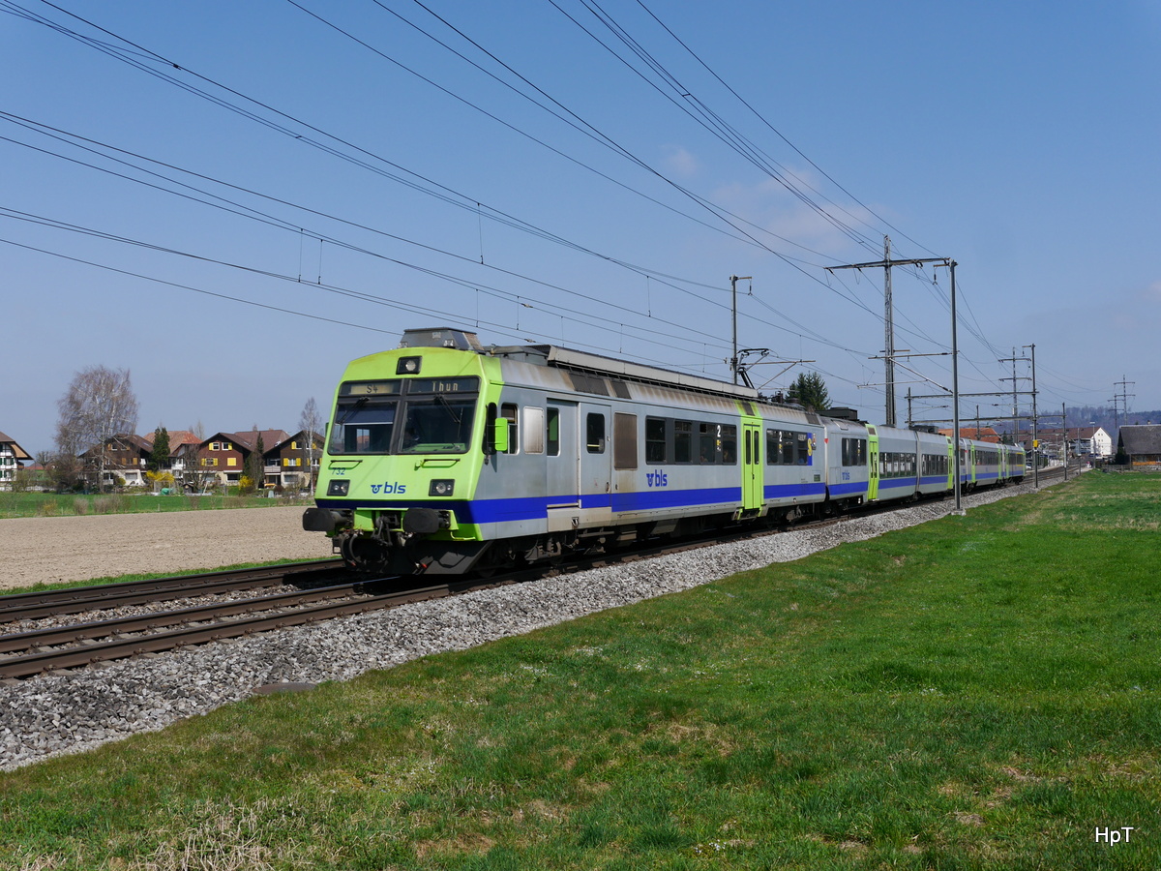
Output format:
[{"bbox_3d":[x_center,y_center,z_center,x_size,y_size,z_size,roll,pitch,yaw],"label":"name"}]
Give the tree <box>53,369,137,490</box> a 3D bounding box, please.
[{"bbox_3d":[-81.145,-1.088,214.000,13.870,21.200,13.450,0,-2,-21],"label":"tree"}]

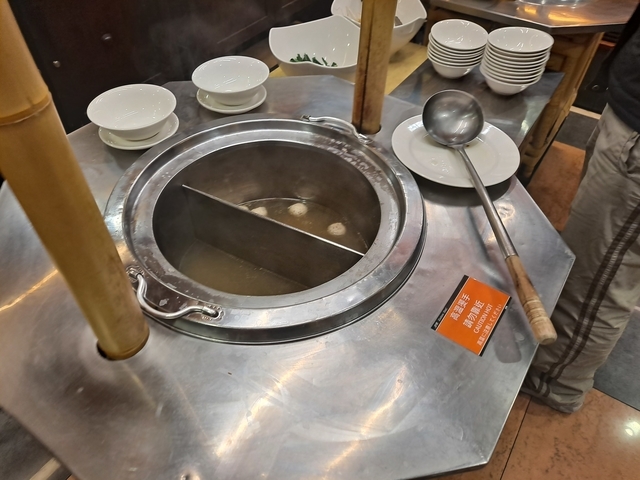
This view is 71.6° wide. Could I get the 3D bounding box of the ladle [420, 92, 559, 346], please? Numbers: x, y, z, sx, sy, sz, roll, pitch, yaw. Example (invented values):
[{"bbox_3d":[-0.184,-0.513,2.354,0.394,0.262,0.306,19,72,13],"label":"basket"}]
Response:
[{"bbox_3d":[0.267,-0.085,0.711,0.119,0.079,0.549,0,43,-2],"label":"ladle"}]

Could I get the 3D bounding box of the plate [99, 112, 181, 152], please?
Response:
[{"bbox_3d":[-0.354,-0.215,0.882,0.151,0.020,0.151,1,47,-1],"label":"plate"}]

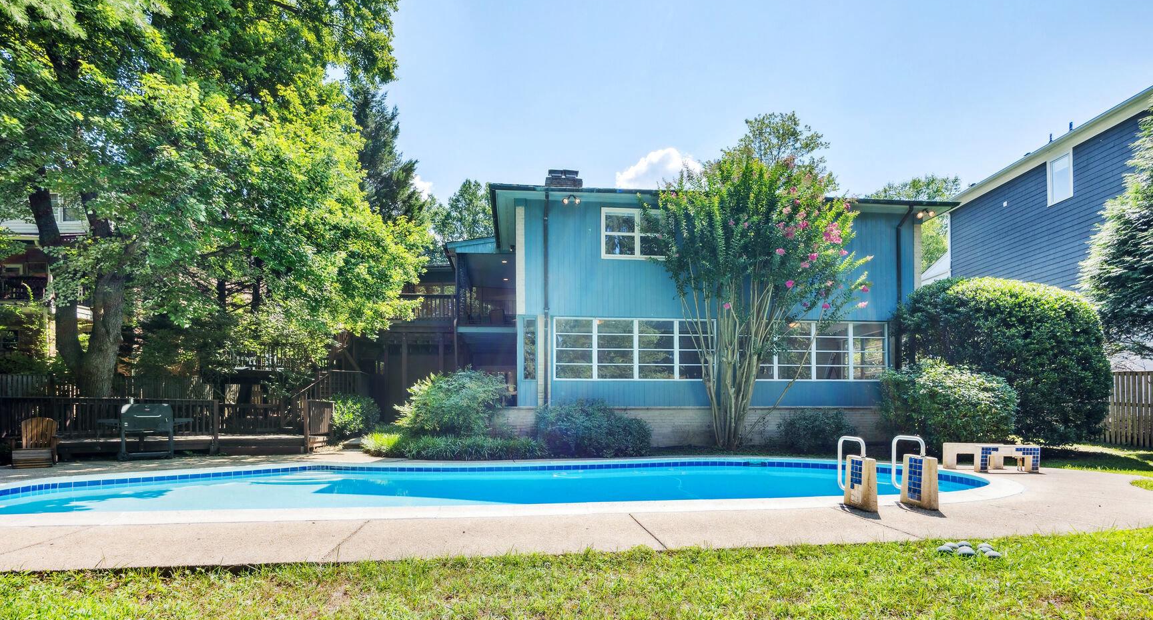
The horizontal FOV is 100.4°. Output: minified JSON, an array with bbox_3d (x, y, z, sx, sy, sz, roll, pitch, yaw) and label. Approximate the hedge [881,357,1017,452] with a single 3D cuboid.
[{"bbox_3d":[8.918,2.254,11.500,2.900,2.150,2.100,1,-6,-6],"label":"hedge"}]

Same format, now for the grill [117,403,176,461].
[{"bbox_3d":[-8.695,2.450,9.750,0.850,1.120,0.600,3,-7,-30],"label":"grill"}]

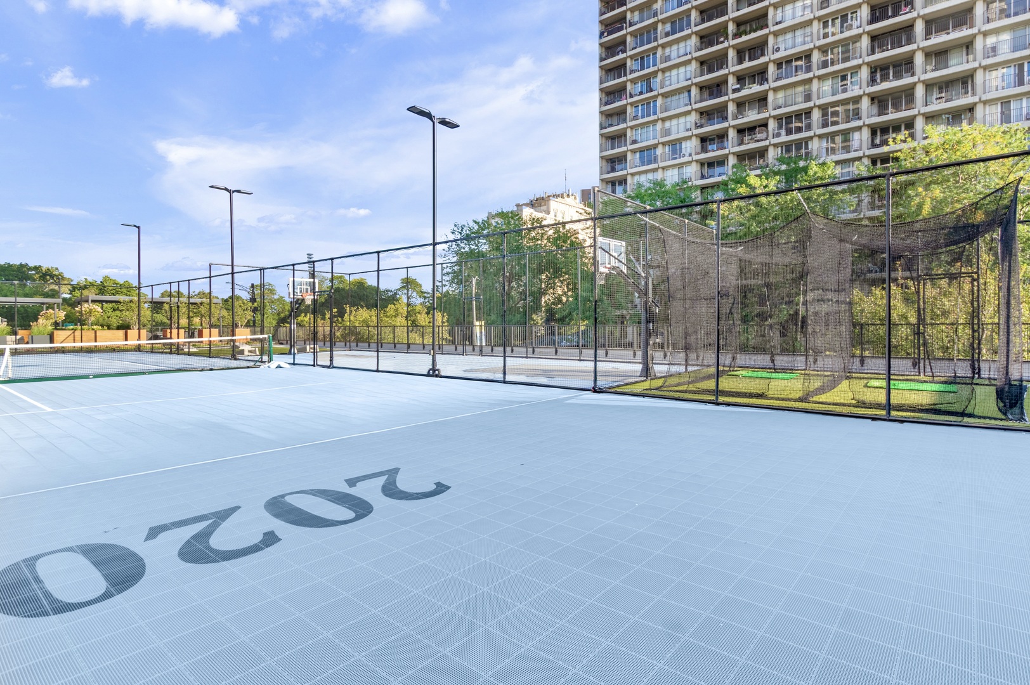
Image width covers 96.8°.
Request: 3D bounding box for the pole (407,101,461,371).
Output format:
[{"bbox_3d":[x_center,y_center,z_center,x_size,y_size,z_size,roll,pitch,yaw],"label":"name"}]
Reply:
[{"bbox_3d":[-2.370,-2.860,13.500,1.720,7.720,0.420,-1,1,-44],"label":"pole"}]

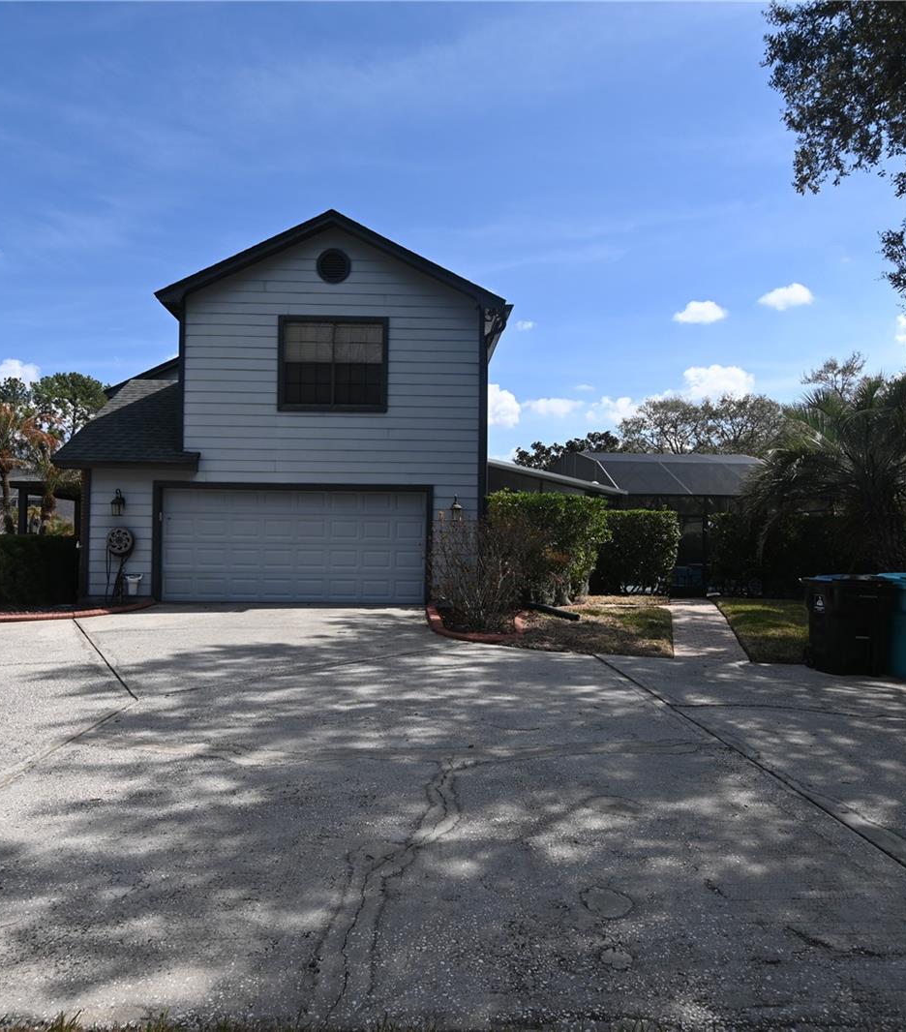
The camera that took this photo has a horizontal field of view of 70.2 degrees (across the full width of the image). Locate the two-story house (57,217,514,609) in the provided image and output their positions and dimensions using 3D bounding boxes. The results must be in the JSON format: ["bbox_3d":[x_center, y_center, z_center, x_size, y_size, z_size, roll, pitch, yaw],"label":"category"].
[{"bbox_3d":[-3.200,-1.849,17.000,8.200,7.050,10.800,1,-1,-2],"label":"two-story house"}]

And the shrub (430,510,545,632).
[{"bbox_3d":[0.520,0.810,9.800,1.700,1.800,1.600,1,-2,2],"label":"shrub"}]

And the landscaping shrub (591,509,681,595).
[{"bbox_3d":[4.250,0.870,15.100,2.100,2.000,1.500,1,-2,2],"label":"landscaping shrub"}]

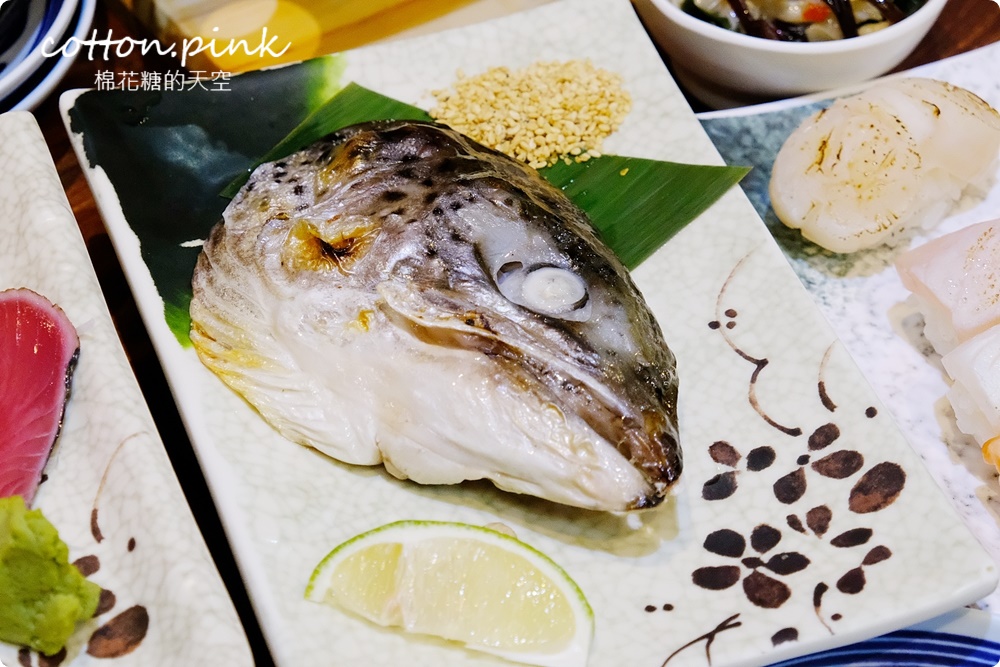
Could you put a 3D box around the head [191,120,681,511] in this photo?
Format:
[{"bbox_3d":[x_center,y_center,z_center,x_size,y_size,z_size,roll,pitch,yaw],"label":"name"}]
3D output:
[{"bbox_3d":[-0.010,-0.008,0.532,0.143,0.045,0.091,32,53,17],"label":"head"}]

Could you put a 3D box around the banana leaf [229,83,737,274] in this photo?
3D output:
[{"bbox_3d":[-0.001,-0.047,0.590,0.149,0.010,0.058,11,50,-1],"label":"banana leaf"}]

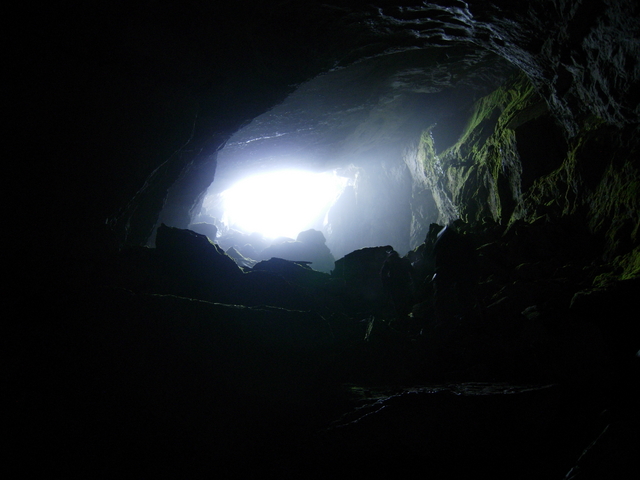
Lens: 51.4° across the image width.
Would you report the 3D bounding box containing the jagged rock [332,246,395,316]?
[{"bbox_3d":[1.050,1.000,16.000,1.500,1.650,1.300,0,0,0],"label":"jagged rock"}]

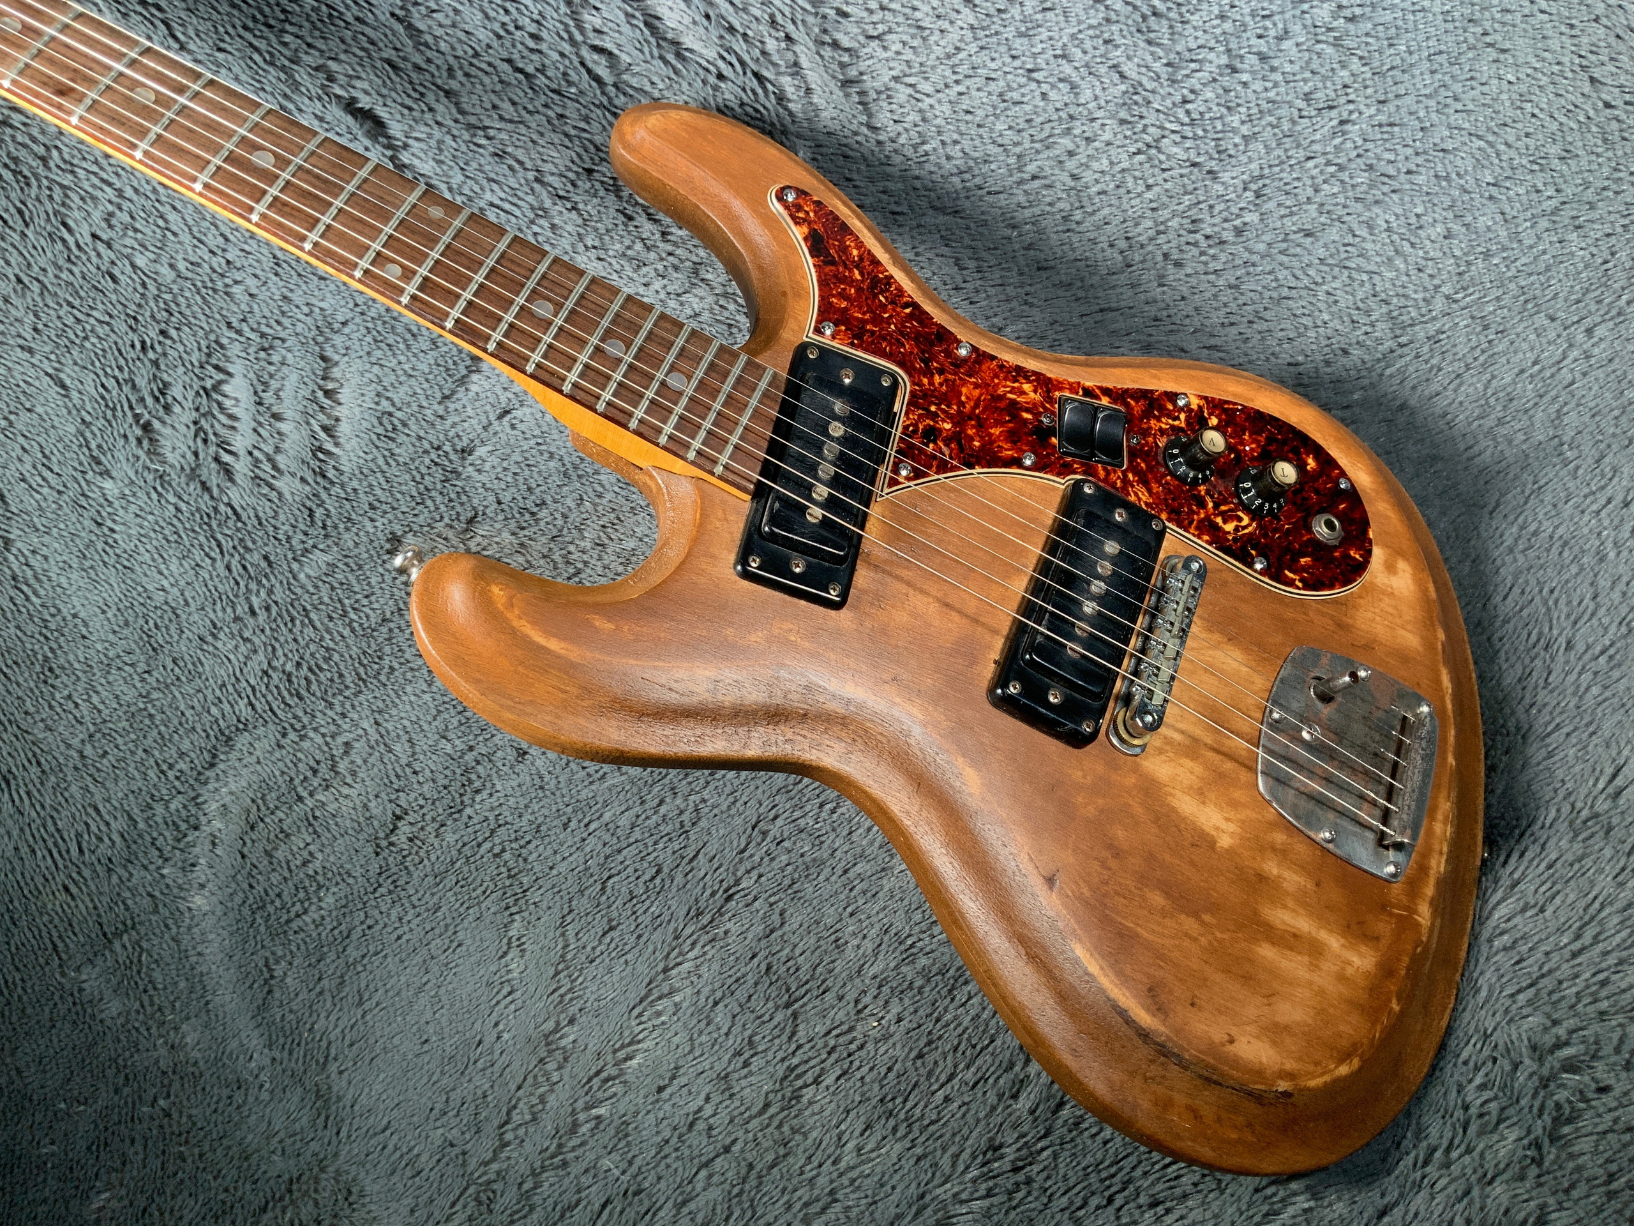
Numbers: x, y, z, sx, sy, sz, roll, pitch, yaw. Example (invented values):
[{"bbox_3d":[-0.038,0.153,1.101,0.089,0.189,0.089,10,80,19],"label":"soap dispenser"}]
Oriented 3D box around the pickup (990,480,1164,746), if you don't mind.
[{"bbox_3d":[0.108,-0.002,0.547,0.044,0.014,0.107,27,64,-5],"label":"pickup"}]

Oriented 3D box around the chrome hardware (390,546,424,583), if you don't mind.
[{"bbox_3d":[-0.150,-0.018,0.501,0.012,0.013,0.013,28,64,-5],"label":"chrome hardware"}]

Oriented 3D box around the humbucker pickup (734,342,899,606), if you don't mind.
[{"bbox_3d":[0.003,-0.057,0.538,0.043,0.012,0.106,19,65,-9],"label":"humbucker pickup"}]

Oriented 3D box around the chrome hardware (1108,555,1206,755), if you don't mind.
[{"bbox_3d":[0.140,0.013,0.549,0.019,0.018,0.093,28,64,-5],"label":"chrome hardware"}]

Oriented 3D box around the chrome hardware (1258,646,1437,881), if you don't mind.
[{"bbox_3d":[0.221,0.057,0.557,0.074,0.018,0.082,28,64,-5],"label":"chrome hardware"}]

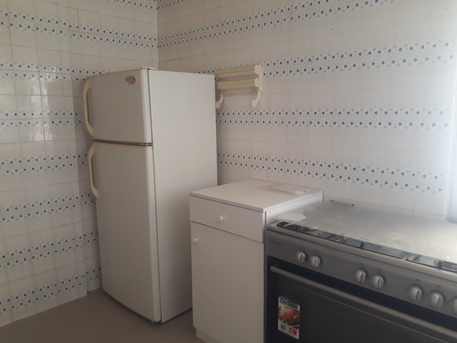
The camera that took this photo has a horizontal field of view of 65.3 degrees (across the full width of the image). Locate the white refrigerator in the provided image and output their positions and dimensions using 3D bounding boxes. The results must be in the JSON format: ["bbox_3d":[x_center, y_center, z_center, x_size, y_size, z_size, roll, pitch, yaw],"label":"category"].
[{"bbox_3d":[-0.531,0.142,2.567,0.617,1.618,0.699,-9,13,-44],"label":"white refrigerator"}]

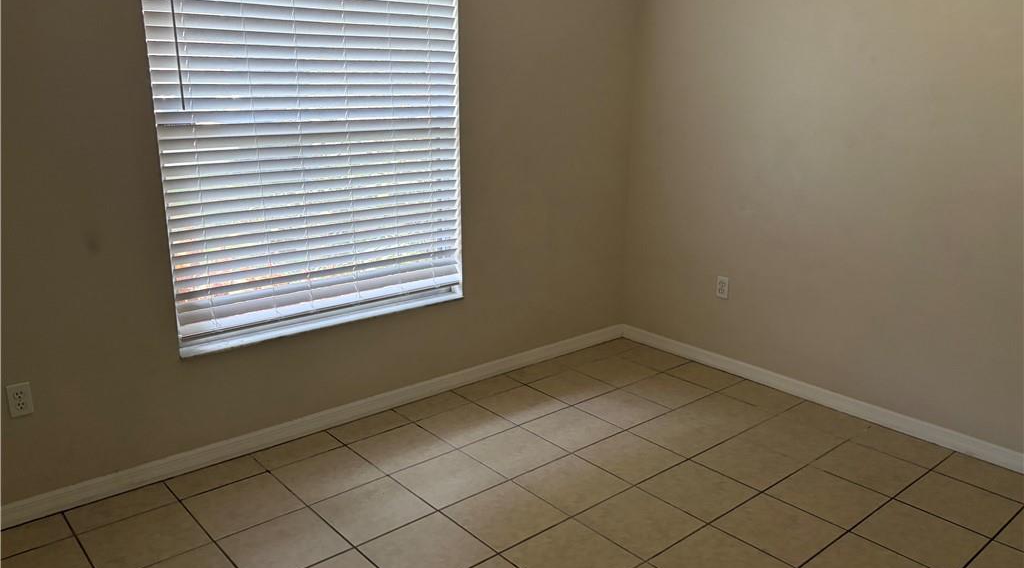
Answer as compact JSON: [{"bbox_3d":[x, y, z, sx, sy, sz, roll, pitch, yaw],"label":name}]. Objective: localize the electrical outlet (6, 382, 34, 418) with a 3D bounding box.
[{"bbox_3d":[-1.678,0.397,2.627,0.071,0.114,0.008,-12,19,-39],"label":"electrical outlet"}]

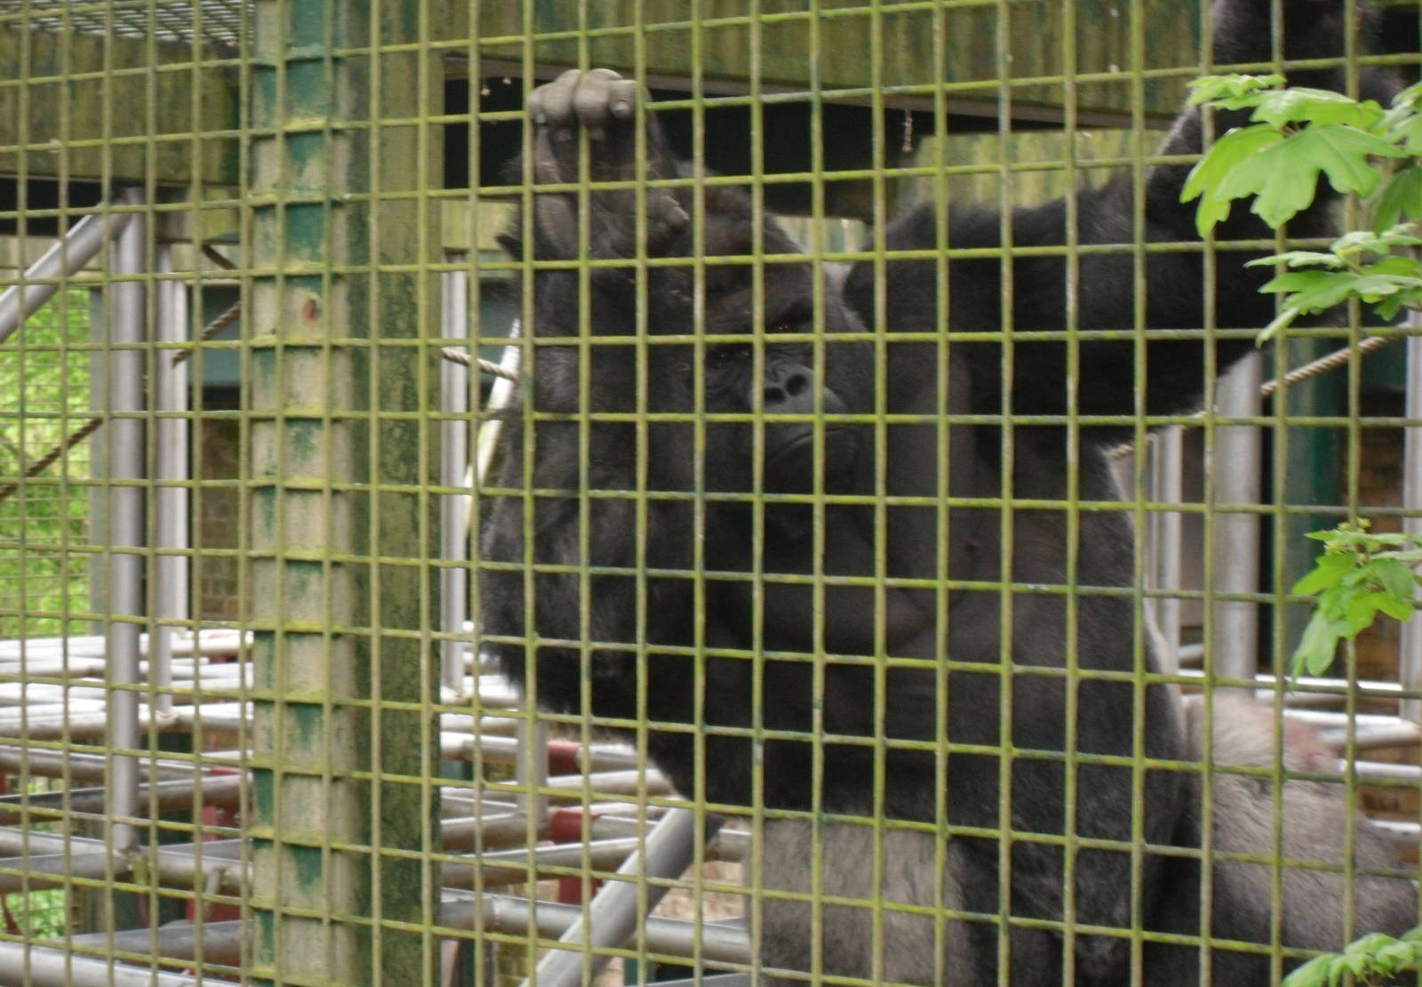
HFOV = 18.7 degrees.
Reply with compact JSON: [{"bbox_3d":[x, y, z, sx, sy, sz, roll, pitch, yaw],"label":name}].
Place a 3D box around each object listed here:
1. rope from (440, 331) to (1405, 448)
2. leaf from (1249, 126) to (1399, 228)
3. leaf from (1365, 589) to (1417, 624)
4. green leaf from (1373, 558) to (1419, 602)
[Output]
[{"bbox_3d":[0.363,-0.178,7.400,1.660,0.200,0.120,0,1,0],"label":"rope"},{"bbox_3d":[0.387,-0.202,2.750,0.103,0.065,0.040,0,1,8],"label":"leaf"},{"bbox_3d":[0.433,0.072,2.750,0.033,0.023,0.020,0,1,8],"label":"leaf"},{"bbox_3d":[0.445,0.057,2.800,0.032,0.030,0.024,0,1,-11],"label":"green leaf"}]

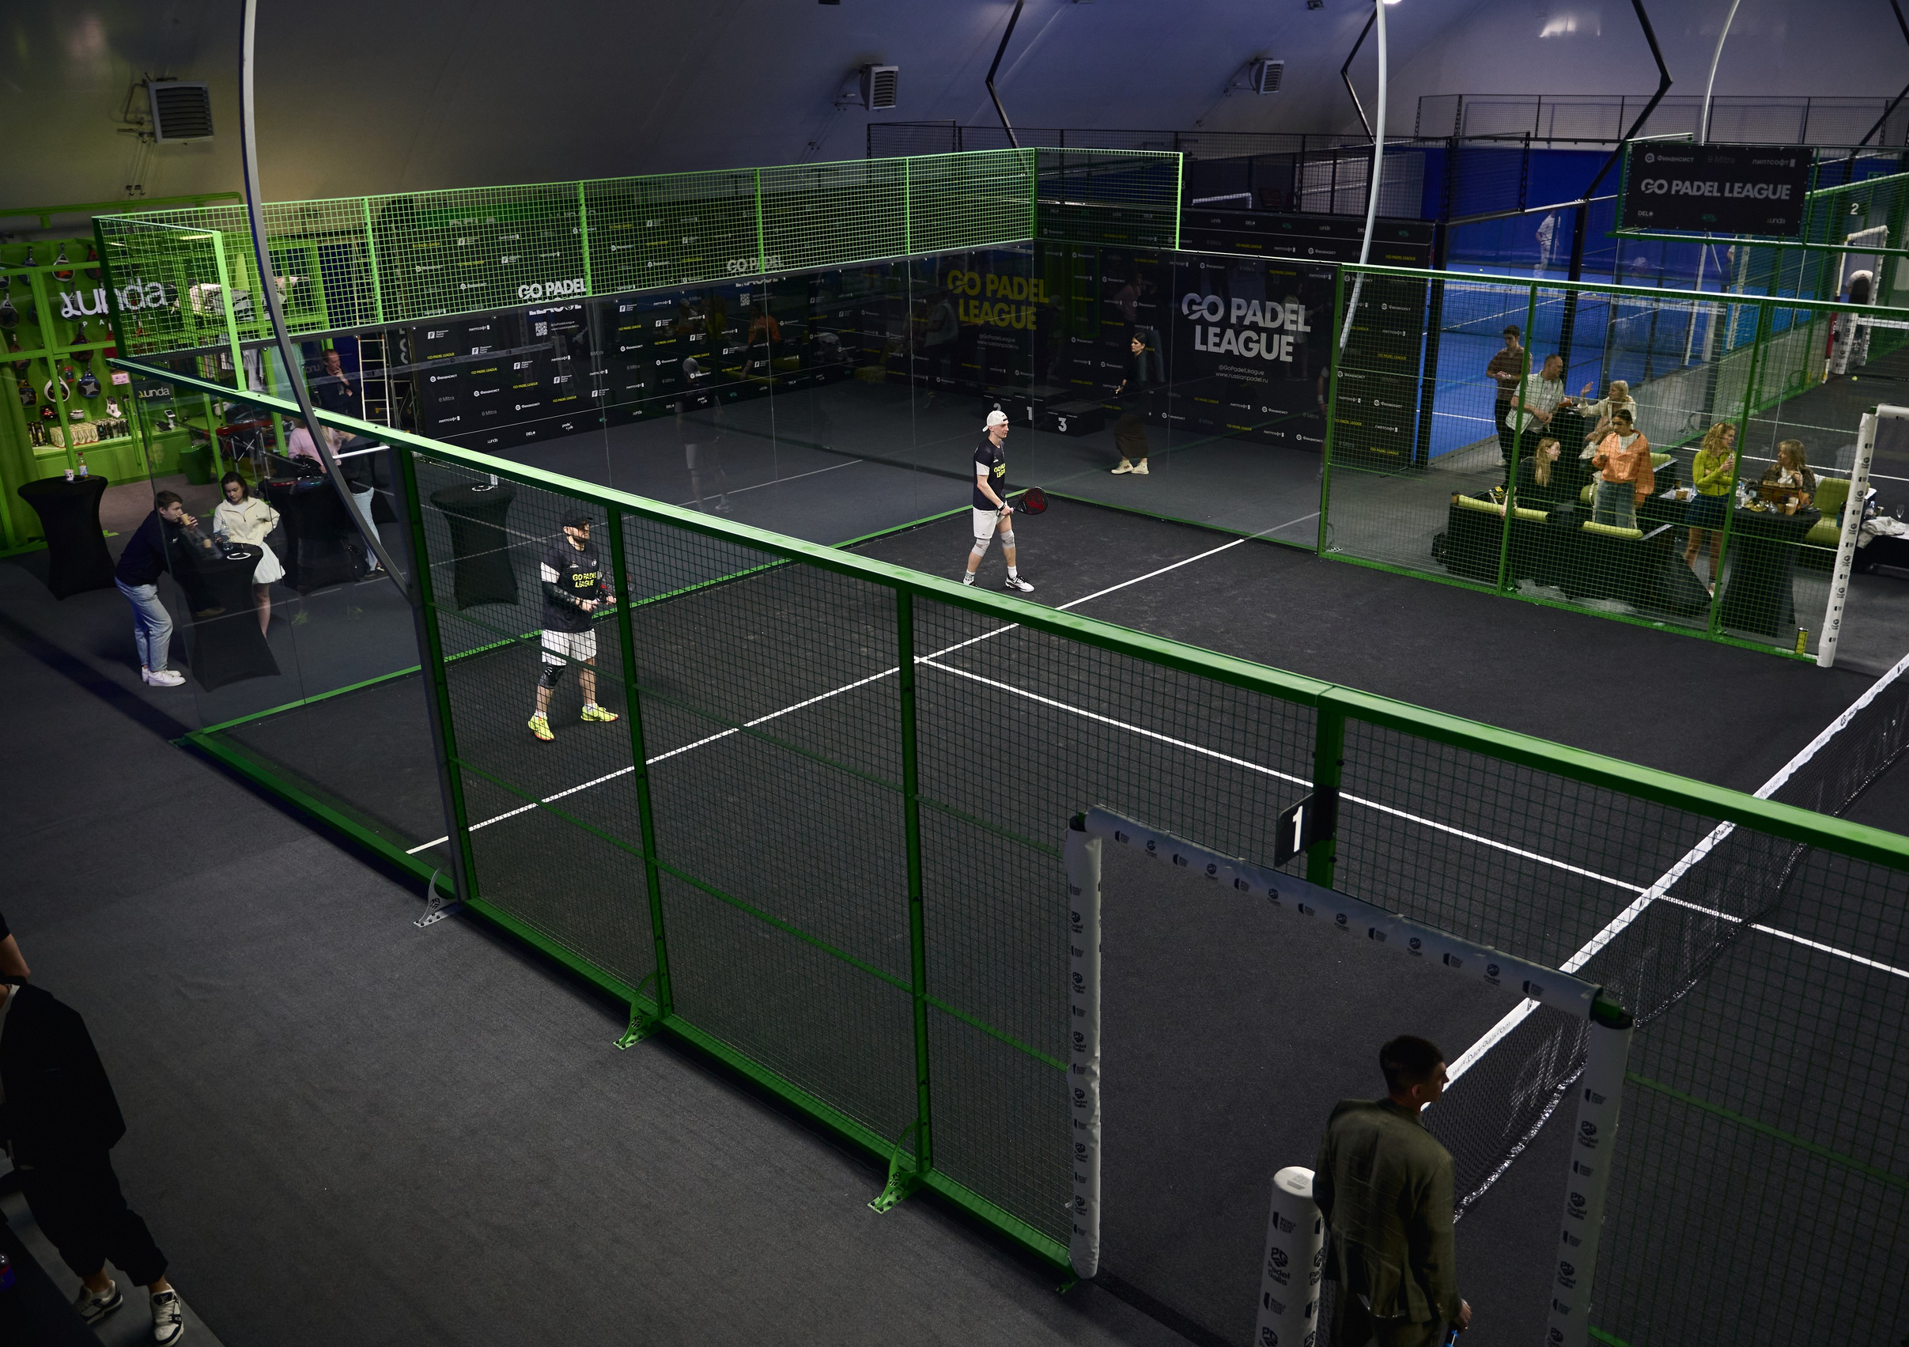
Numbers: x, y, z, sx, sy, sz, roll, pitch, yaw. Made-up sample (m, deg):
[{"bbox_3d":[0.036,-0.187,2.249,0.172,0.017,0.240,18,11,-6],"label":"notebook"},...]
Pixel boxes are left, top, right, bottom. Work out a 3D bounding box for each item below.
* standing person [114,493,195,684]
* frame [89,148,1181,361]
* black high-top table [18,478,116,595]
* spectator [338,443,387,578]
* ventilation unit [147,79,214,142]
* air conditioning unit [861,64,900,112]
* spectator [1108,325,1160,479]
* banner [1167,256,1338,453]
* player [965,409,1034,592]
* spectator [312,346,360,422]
[{"bbox_3d":[-6.737,-0.721,13.461,0.800,1.640,0.550,-4,21,-8],"label":"standing person"},{"bbox_3d":[-1.825,-3.869,13.969,2.070,1.020,10.050,18,28,41],"label":"frame"},{"bbox_3d":[-9.031,-1.399,16.107,0.820,1.100,0.820,18,28,41],"label":"black high-top table"},{"bbox_3d":[-6.298,-1.821,16.401,0.600,1.580,0.500,-9,22,-20],"label":"spectator"},{"bbox_3d":[-9.690,-6.995,19.596,0.360,0.710,0.690,26,33,37],"label":"ventilation unit"},{"bbox_3d":[-1.331,-10.256,27.590,0.360,0.710,0.690,26,33,37],"label":"air conditioning unit"},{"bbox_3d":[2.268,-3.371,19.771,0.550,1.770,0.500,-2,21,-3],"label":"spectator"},{"bbox_3d":[3.965,-4.410,21.227,2.850,2.600,0.060,18,28,41],"label":"banner"},{"bbox_3d":[0.474,-1.712,15.438,0.700,1.820,0.550,8,23,22],"label":"player"},{"bbox_3d":[-7.617,-3.194,19.806,0.500,1.770,0.550,0,21,4],"label":"spectator"}]

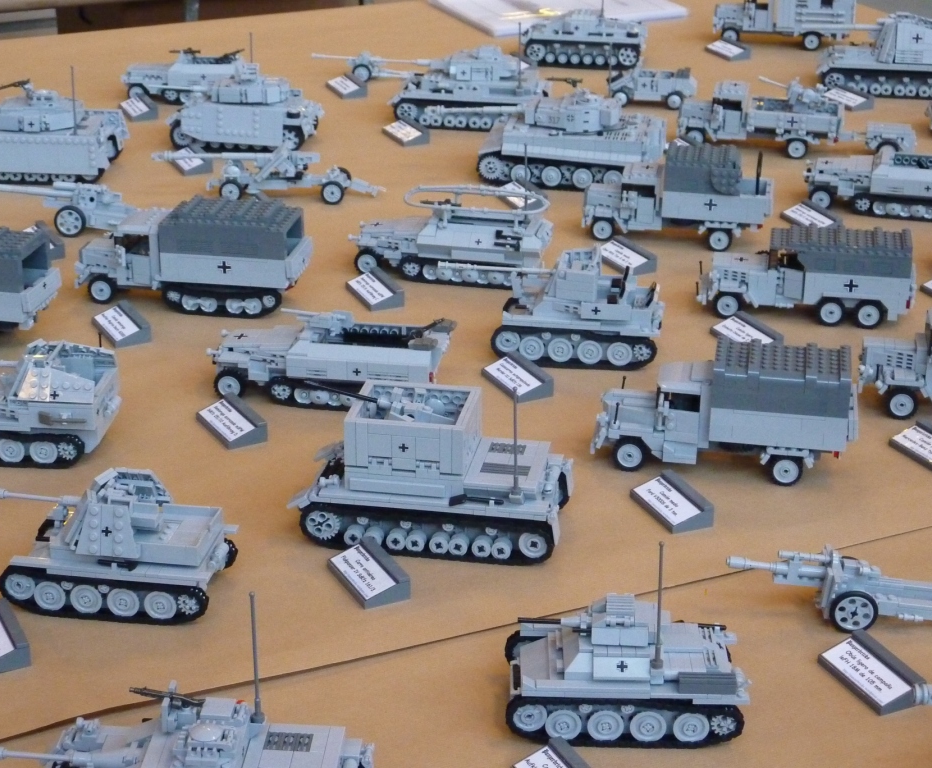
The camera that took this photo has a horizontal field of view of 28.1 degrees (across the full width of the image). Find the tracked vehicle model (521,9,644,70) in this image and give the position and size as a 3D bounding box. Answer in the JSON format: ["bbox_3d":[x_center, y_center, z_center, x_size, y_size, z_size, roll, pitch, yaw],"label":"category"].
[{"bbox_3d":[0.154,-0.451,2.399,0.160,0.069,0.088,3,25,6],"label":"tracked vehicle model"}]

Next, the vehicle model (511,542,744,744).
[{"bbox_3d":[0.091,0.135,1.063,0.139,0.124,0.069,1,24,2],"label":"vehicle model"}]

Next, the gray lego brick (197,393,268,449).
[{"bbox_3d":[-0.179,0.028,1.422,0.032,0.016,0.064,-12,27,-27],"label":"gray lego brick"}]

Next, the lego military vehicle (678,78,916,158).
[{"bbox_3d":[0.376,-0.305,2.105,0.267,0.086,0.062,6,25,14],"label":"lego military vehicle"}]

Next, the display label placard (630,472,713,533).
[{"bbox_3d":[0.147,0.083,1.324,0.032,0.016,0.063,-9,26,-21],"label":"display label placard"}]

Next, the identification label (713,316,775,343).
[{"bbox_3d":[0.236,-0.043,1.590,0.024,0.002,0.060,-27,31,-13],"label":"identification label"}]

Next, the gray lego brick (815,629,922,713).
[{"bbox_3d":[0.241,0.171,1.105,0.032,0.015,0.062,-11,27,-23],"label":"gray lego brick"}]

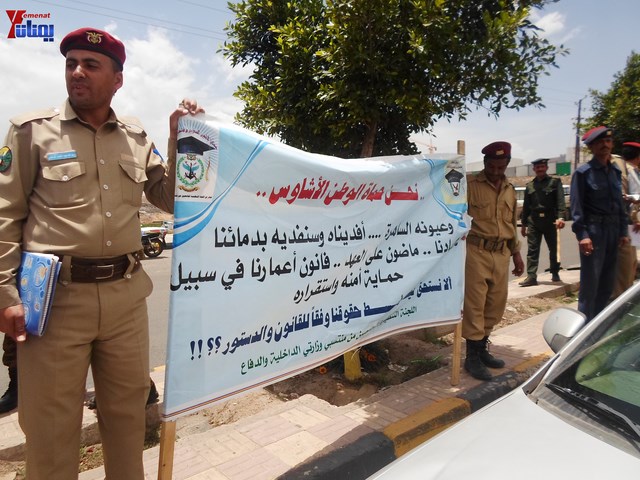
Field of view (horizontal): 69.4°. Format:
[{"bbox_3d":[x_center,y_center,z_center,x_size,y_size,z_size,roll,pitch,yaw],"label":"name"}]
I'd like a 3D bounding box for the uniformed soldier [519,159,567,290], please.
[{"bbox_3d":[3.172,-0.229,6.575,0.620,1.620,0.400,4,8,30],"label":"uniformed soldier"}]

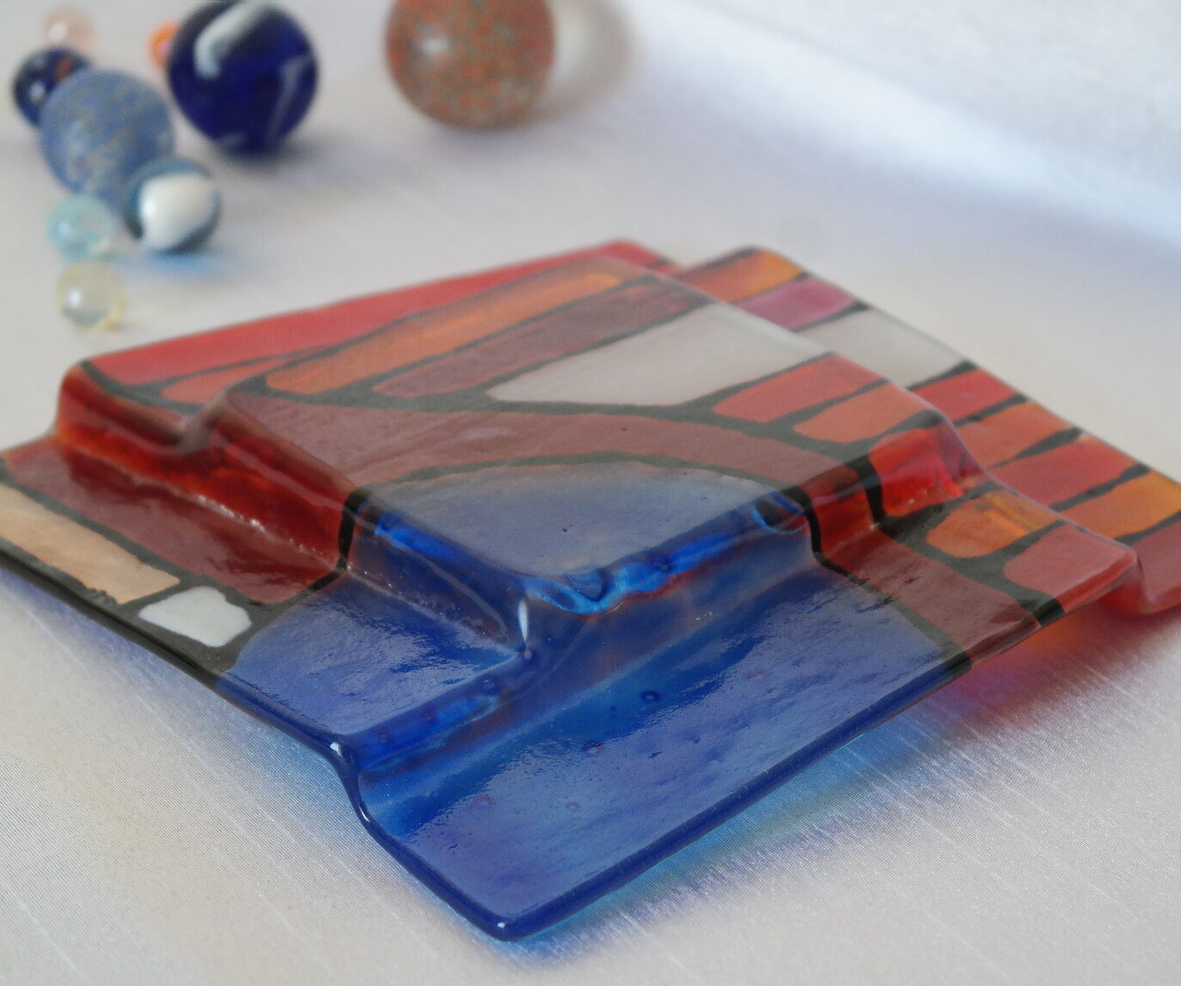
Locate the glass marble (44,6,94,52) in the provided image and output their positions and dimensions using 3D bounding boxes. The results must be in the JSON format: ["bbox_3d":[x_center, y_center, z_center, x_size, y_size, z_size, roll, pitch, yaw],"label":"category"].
[{"bbox_3d":[-0.150,-0.133,0.908,0.014,0.014,0.014,0,28,0],"label":"glass marble"}]

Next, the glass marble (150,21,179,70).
[{"bbox_3d":[-0.118,-0.127,0.897,0.014,0.014,0.014,0,28,0],"label":"glass marble"}]

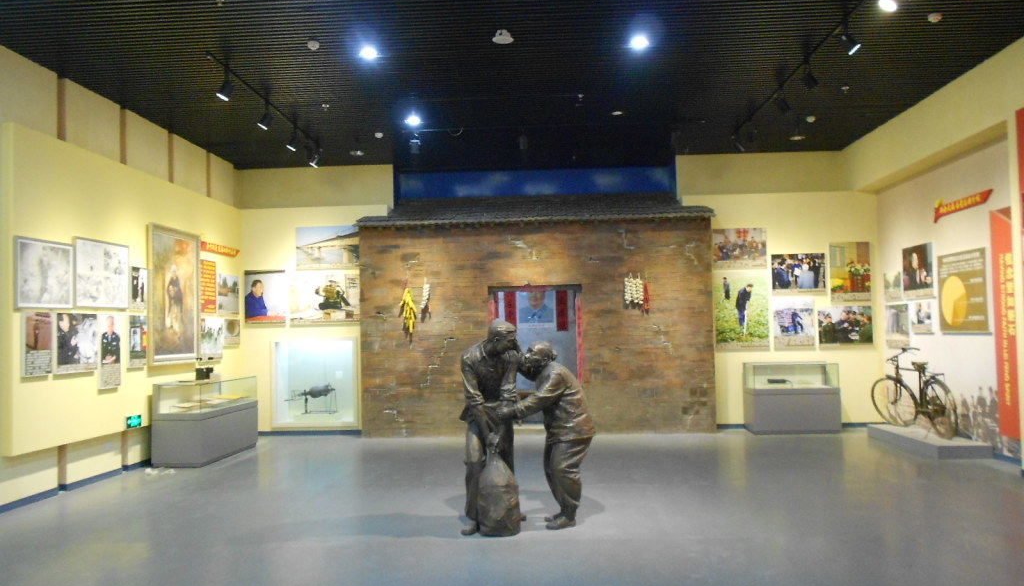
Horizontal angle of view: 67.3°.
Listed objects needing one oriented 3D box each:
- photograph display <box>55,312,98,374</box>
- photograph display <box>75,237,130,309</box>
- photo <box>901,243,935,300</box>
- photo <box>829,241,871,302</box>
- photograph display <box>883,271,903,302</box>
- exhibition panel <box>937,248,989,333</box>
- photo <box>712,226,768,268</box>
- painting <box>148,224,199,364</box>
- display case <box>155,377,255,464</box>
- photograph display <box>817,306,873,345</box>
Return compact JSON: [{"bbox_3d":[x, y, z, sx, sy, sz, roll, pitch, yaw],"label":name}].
[{"bbox_3d":[-4.547,0.526,8.039,0.040,0.615,0.692,-2,-3,3],"label":"photograph display"},{"bbox_3d":[-4.526,-0.191,8.546,0.050,0.765,1.030,-2,-3,3],"label":"photograph display"},{"bbox_3d":[5.452,-0.277,10.288,0.040,0.704,0.831,-1,-3,3],"label":"photo"},{"bbox_3d":[5.108,-0.316,11.607,0.597,0.891,0.040,-1,-3,3],"label":"photo"},{"bbox_3d":[5.543,-0.095,11.179,0.040,0.440,0.539,-2,-3,3],"label":"photograph display"},{"bbox_3d":[5.343,-0.001,9.104,0.035,0.959,1.067,-1,-3,3],"label":"exhibition panel"},{"bbox_3d":[3.395,-0.659,11.441,0.786,0.632,0.035,-1,-3,3],"label":"photo"},{"bbox_3d":[-4.346,0.044,9.910,0.060,1.712,1.276,-1,-3,3],"label":"painting"},{"bbox_3d":[-3.935,1.629,9.990,0.597,0.970,1.764,-1,-3,3],"label":"display case"},{"bbox_3d":[5.015,0.511,11.572,0.805,0.608,0.040,-1,-3,3],"label":"photograph display"}]

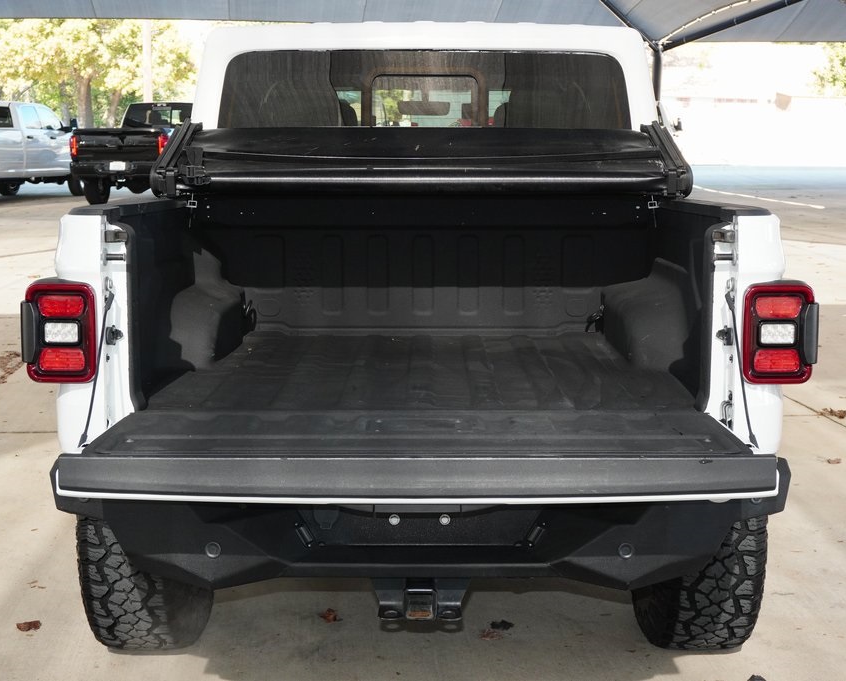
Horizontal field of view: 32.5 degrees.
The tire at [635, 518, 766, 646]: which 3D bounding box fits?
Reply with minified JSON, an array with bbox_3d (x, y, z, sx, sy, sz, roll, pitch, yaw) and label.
[{"bbox_3d":[0.789,0.493,4.273,0.283,0.823,0.823,0,8,0],"label":"tire"}]

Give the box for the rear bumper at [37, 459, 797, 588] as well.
[{"bbox_3d":[-0.008,0.381,3.183,1.600,0.250,0.310,0,8,0],"label":"rear bumper"}]

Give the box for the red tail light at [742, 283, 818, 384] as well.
[{"bbox_3d":[0.754,-0.014,3.102,0.160,0.216,0.130,0,8,0],"label":"red tail light"}]

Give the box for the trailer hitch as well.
[{"bbox_3d":[-0.007,0.548,3.227,0.205,0.110,0.200,0,8,0],"label":"trailer hitch"}]

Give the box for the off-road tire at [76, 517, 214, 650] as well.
[{"bbox_3d":[-0.791,0.494,4.283,0.283,0.823,0.823,0,8,0],"label":"off-road tire"}]

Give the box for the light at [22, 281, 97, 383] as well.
[{"bbox_3d":[-0.770,-0.016,3.111,0.160,0.216,0.130,0,8,0],"label":"light"}]

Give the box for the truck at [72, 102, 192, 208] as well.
[{"bbox_3d":[-5.299,-4.038,31.027,2.050,2.040,6.100,2,8,12],"label":"truck"}]

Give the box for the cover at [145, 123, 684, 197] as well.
[{"bbox_3d":[-0.001,-0.548,4.367,1.530,0.220,0.580,0,8,0],"label":"cover"}]

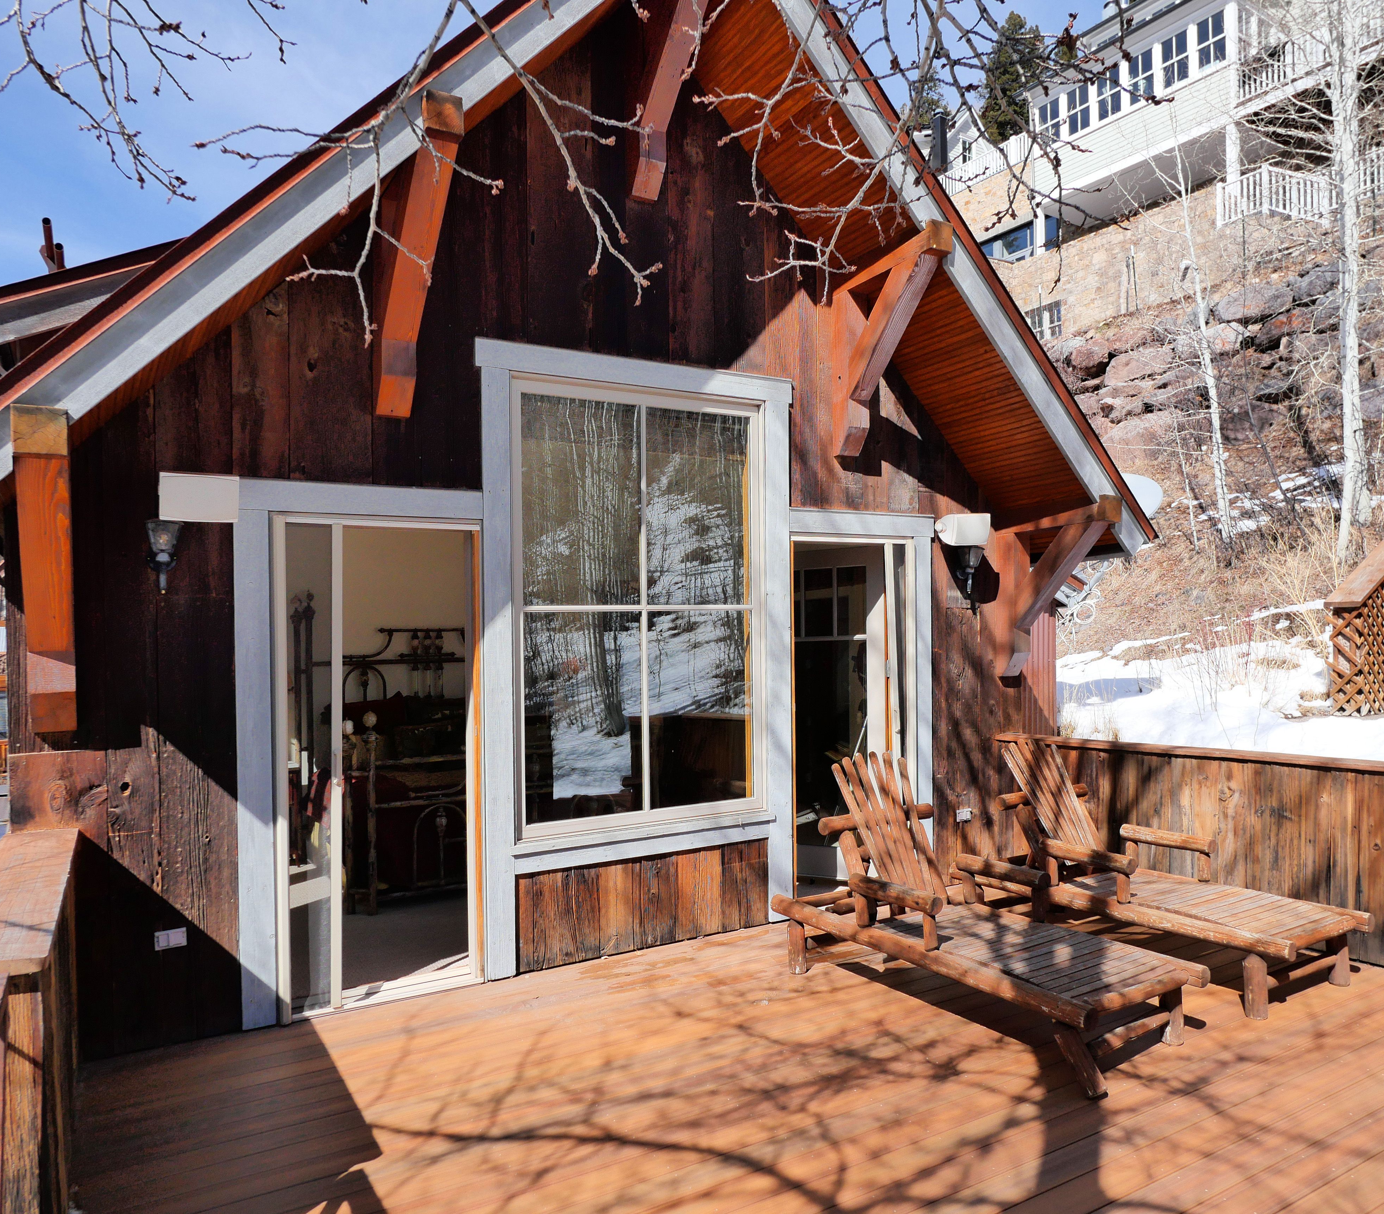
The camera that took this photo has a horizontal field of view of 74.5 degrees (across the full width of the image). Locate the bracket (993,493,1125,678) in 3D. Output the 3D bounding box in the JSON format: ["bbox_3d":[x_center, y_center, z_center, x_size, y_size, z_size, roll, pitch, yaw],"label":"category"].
[{"bbox_3d":[2.258,-0.100,5.667,0.150,1.090,0.780,0,-1,-31],"label":"bracket"}]

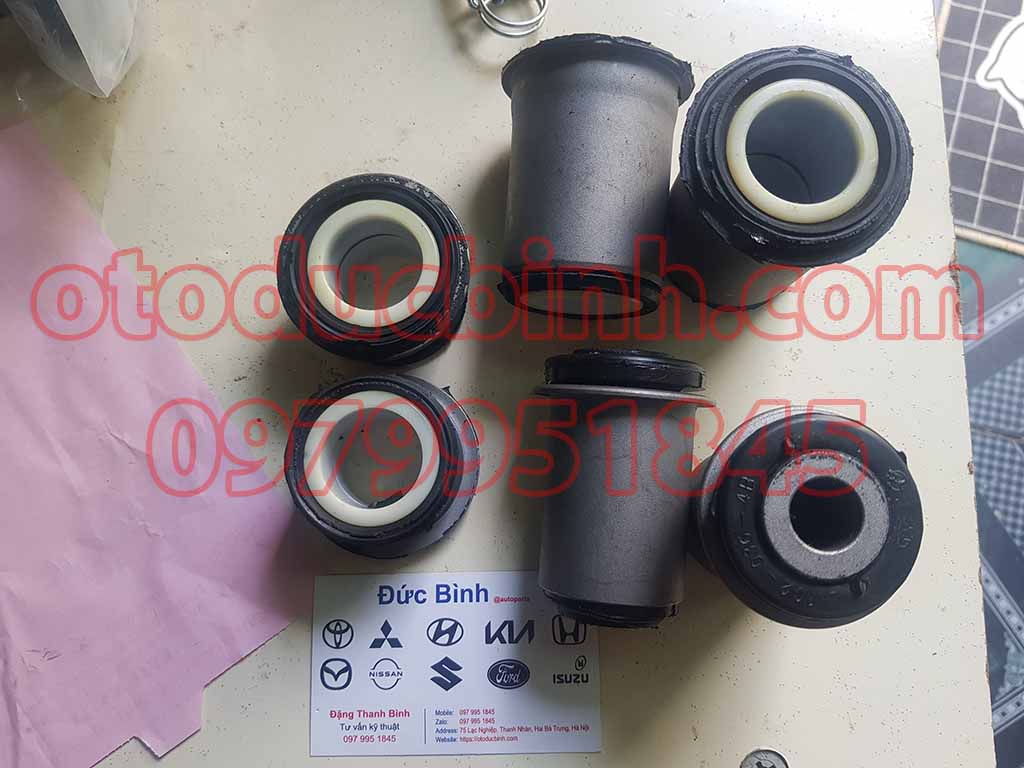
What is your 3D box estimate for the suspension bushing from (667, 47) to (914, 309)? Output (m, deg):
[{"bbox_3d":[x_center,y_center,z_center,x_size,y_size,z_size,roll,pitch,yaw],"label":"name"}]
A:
[{"bbox_3d":[0.073,-0.053,0.227,0.060,0.069,0.060,0,81,1],"label":"suspension bushing"}]

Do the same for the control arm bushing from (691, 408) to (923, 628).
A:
[{"bbox_3d":[0.069,0.035,0.207,0.051,0.080,0.051,0,81,1],"label":"control arm bushing"}]

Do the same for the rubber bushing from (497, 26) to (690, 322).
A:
[{"bbox_3d":[0.024,-0.060,0.237,0.060,0.060,0.069,4,84,2],"label":"rubber bushing"}]

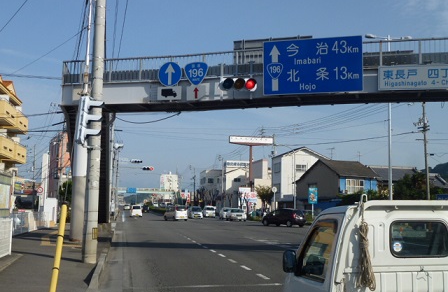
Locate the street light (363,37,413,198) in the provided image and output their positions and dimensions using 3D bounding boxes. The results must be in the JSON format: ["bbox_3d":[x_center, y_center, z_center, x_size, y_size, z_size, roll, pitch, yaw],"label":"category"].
[{"bbox_3d":[9.185,-0.601,29.424,2.850,11.400,0.350,2,-6,-11],"label":"street light"}]

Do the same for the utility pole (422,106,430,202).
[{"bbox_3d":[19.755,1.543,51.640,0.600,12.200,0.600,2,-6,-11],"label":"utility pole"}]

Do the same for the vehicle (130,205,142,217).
[{"bbox_3d":[-12.463,9.313,75.443,1.480,1.670,3.400,2,-6,-11],"label":"vehicle"}]

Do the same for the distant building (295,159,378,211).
[{"bbox_3d":[12.612,5.017,58.799,5.000,6.800,13.000,2,-6,-11],"label":"distant building"}]

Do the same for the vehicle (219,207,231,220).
[{"bbox_3d":[0.608,8.237,64.500,1.680,1.450,4.300,2,-7,-10],"label":"vehicle"}]

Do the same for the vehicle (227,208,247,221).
[{"bbox_3d":[1.433,7.582,58.500,1.700,1.420,4.400,2,-6,-8],"label":"vehicle"}]

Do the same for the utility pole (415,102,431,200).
[{"bbox_3d":[18.281,1.233,48.500,1.300,12.200,1.000,2,-7,-12],"label":"utility pole"}]

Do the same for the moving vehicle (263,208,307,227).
[{"bbox_3d":[5.102,6.180,45.838,1.700,1.520,3.900,6,-9,-44],"label":"moving vehicle"}]

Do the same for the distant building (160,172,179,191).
[{"bbox_3d":[-42.008,34.631,413.145,13.500,26.000,18.000,2,-6,-11],"label":"distant building"}]

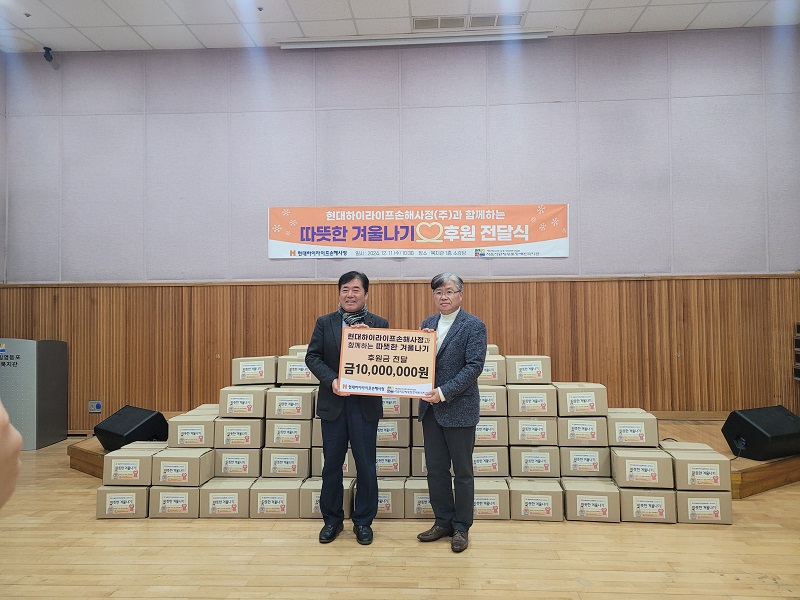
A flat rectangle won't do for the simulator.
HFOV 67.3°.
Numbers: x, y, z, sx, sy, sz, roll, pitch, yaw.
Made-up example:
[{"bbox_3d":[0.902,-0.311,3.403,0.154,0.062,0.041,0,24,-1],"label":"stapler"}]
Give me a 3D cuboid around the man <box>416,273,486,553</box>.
[{"bbox_3d":[0.326,0.664,3.770,0.460,1.690,0.400,-1,-2,23],"label":"man"}]

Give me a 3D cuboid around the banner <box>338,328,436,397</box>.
[{"bbox_3d":[-0.076,0.384,3.660,0.585,0.415,0.015,3,-6,-5],"label":"banner"}]

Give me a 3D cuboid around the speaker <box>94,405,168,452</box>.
[{"bbox_3d":[-2.410,1.187,5.435,0.600,0.379,0.430,-2,-2,41],"label":"speaker"}]

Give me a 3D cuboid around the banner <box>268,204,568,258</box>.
[{"bbox_3d":[0.197,-0.791,7.006,3.500,0.605,0.020,-1,-1,3],"label":"banner"}]

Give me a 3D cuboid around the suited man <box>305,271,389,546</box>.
[{"bbox_3d":[-0.339,0.663,3.840,0.530,1.700,0.400,0,-2,-7],"label":"suited man"}]

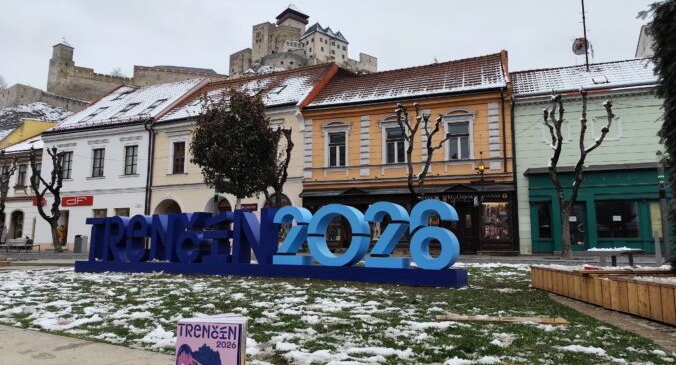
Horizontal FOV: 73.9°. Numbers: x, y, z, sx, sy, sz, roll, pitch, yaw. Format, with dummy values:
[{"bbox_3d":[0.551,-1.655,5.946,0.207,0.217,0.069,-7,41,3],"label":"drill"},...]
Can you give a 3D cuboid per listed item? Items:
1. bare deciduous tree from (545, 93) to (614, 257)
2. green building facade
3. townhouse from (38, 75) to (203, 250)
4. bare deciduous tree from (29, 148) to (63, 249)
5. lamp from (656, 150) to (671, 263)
[{"bbox_3d":[8.983,-0.387,16.631,2.605,6.350,2.345,-2,-8,19],"label":"bare deciduous tree"},{"bbox_3d":[13.713,-1.438,24.279,8.148,10.379,9.312,-2,-8,19],"label":"green building facade"},{"bbox_3d":[-15.632,-1.302,37.020,10.670,13.192,11.252,-3,-8,21],"label":"townhouse"},{"bbox_3d":[-16.744,0.867,25.714,2.067,6.095,1.861,-2,-8,19],"label":"bare deciduous tree"},{"bbox_3d":[10.658,0.733,14.749,0.220,3.669,0.220,-2,-8,19],"label":"lamp"}]

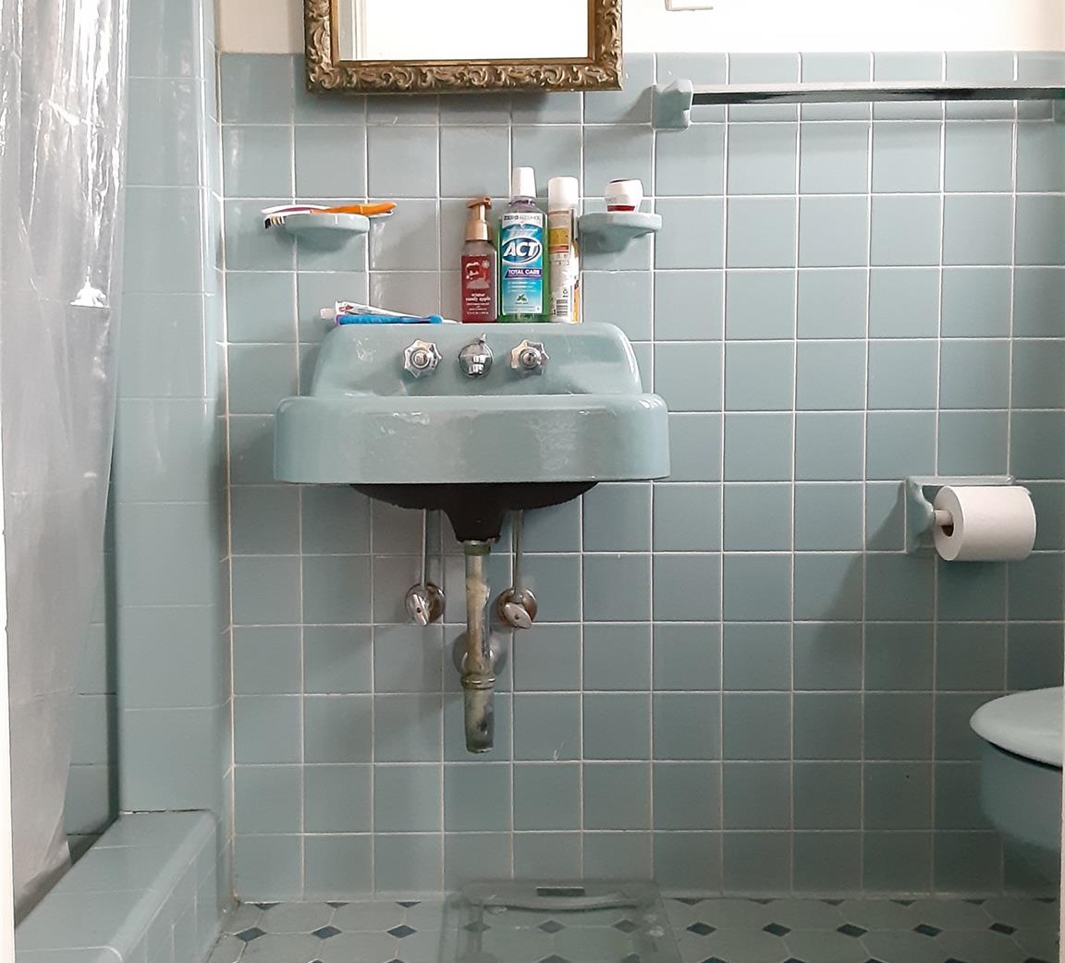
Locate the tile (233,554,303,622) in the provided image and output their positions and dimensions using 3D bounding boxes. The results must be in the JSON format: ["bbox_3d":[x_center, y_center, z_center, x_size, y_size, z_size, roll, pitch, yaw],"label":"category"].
[{"bbox_3d":[-0.417,0.170,1.743,0.108,0.108,0.009,0,3,0],"label":"tile"}]

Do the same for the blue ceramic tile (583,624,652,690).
[{"bbox_3d":[0.133,0.275,1.740,0.108,0.108,0.009,0,3,0],"label":"blue ceramic tile"}]

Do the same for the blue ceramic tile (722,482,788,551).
[{"bbox_3d":[0.349,0.057,1.718,0.107,0.107,0.010,0,3,0],"label":"blue ceramic tile"}]

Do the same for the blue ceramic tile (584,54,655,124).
[{"bbox_3d":[0.133,-0.599,1.691,0.108,0.108,0.010,0,3,0],"label":"blue ceramic tile"}]

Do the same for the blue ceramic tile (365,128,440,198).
[{"bbox_3d":[-0.199,-0.488,1.699,0.108,0.108,0.010,0,3,0],"label":"blue ceramic tile"}]

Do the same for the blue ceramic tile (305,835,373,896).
[{"bbox_3d":[-0.308,0.610,1.761,0.108,0.104,0.009,0,3,0],"label":"blue ceramic tile"}]

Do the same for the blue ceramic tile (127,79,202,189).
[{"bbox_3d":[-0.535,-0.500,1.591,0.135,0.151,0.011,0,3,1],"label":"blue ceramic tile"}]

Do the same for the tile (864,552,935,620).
[{"bbox_3d":[0.569,0.165,1.723,0.107,0.107,0.010,0,3,0],"label":"tile"}]

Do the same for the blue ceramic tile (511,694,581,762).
[{"bbox_3d":[0.021,0.387,1.740,0.108,0.108,0.009,0,3,1],"label":"blue ceramic tile"}]

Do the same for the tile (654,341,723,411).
[{"bbox_3d":[0.241,-0.162,1.713,0.108,0.108,0.010,0,3,0],"label":"tile"}]

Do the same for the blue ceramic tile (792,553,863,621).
[{"bbox_3d":[0.463,0.166,1.730,0.108,0.108,0.010,0,3,0],"label":"blue ceramic tile"}]

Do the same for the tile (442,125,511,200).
[{"bbox_3d":[-0.088,-0.486,1.690,0.108,0.108,0.009,0,3,1],"label":"tile"}]

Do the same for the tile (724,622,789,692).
[{"bbox_3d":[0.353,0.277,1.743,0.108,0.108,0.009,0,3,0],"label":"tile"}]

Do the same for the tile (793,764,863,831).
[{"bbox_3d":[0.464,0.497,1.750,0.108,0.108,0.009,0,3,0],"label":"tile"}]

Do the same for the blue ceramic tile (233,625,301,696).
[{"bbox_3d":[-0.416,0.279,1.735,0.107,0.107,0.010,0,3,0],"label":"blue ceramic tile"}]

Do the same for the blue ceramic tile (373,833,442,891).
[{"bbox_3d":[-0.197,0.607,1.764,0.108,0.099,0.009,0,3,0],"label":"blue ceramic tile"}]

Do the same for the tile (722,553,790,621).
[{"bbox_3d":[0.347,0.164,1.723,0.108,0.108,0.009,0,3,0],"label":"tile"}]

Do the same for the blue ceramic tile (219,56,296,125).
[{"bbox_3d":[-0.421,-0.600,1.702,0.108,0.108,0.009,0,3,0],"label":"blue ceramic tile"}]

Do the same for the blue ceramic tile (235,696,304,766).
[{"bbox_3d":[-0.413,0.393,1.742,0.108,0.108,0.009,0,3,0],"label":"blue ceramic tile"}]

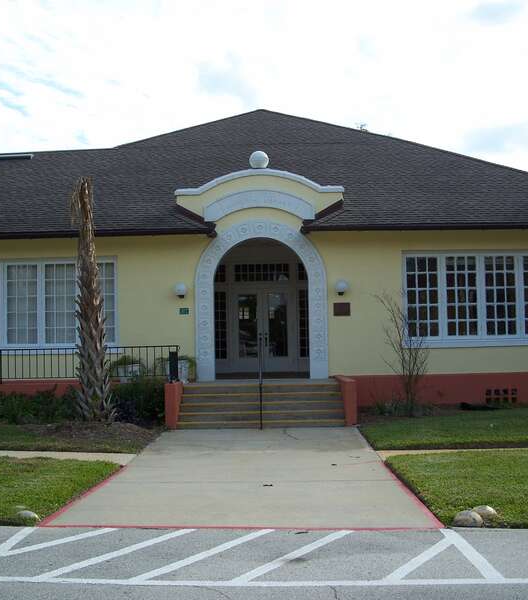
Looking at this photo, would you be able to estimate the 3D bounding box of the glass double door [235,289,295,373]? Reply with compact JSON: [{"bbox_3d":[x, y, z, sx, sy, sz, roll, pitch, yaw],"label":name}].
[{"bbox_3d":[-0.014,0.828,23.290,1.634,2.287,0.100,-1,-3,1],"label":"glass double door"}]

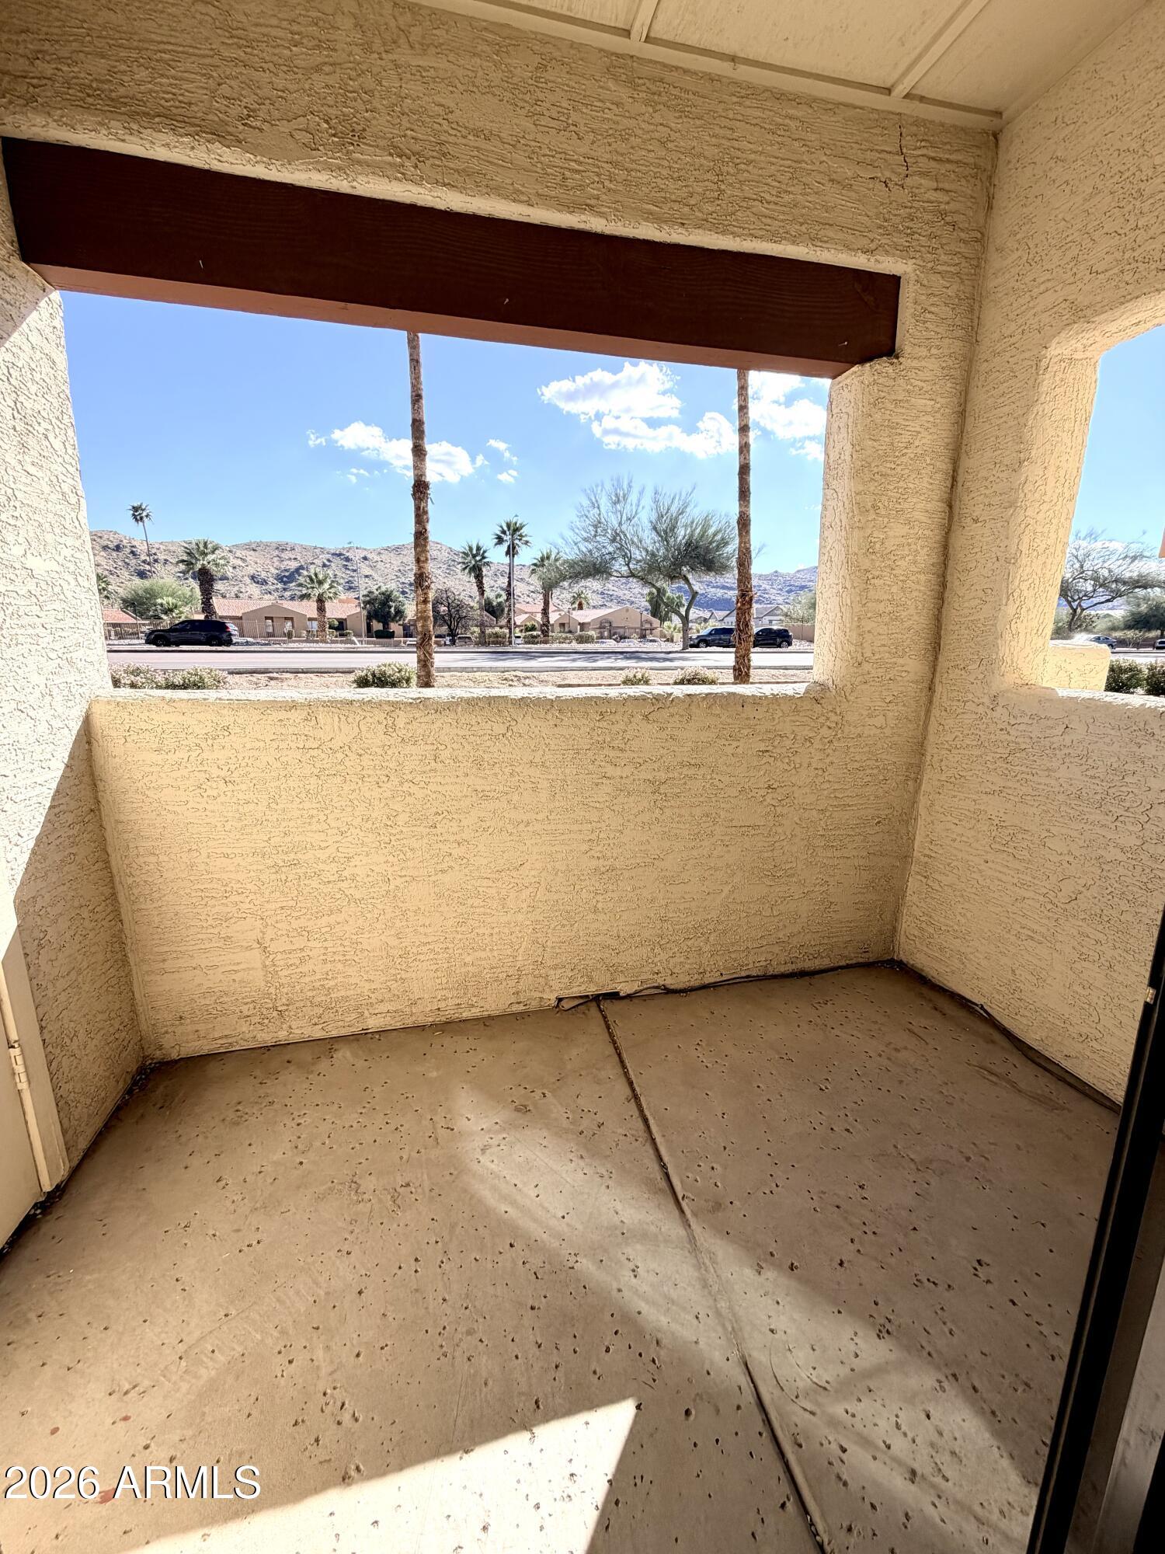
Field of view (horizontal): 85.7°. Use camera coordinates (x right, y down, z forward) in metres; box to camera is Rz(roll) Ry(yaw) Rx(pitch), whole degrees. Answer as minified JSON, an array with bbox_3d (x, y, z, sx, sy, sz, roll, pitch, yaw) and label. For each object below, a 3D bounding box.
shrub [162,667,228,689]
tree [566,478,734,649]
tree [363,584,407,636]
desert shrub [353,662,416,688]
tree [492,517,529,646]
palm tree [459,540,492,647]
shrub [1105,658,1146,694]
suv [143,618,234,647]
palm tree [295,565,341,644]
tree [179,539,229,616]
[{"bbox_3d":[-8.701,-2.199,14.045,1.350,0.489,1.250,-3,13,-12],"label":"shrub"},{"bbox_3d":[4.722,-13.990,41.803,11.000,10.725,10.000,-3,13,-12],"label":"tree"},{"bbox_3d":[-20.388,-16.886,64.382,4.300,5.536,4.300,-3,13,-12],"label":"tree"},{"bbox_3d":[-4.673,-2.378,14.735,1.480,0.586,1.350,-3,13,-12],"label":"desert shrub"},{"bbox_3d":[-5.905,-15.912,51.376,3.000,10.072,3.000,-3,13,-12],"label":"tree"},{"bbox_3d":[-8.648,-15.041,51.575,2.600,8.285,2.600,-3,13,-12],"label":"palm tree"},{"bbox_3d":[12.249,-2.275,14.119,0.880,0.729,0.880,-3,13,-12],"label":"shrub"},{"bbox_3d":[-25.378,-9.415,40.808,4.850,1.720,1.920,-3,13,-12],"label":"suv"},{"bbox_3d":[-22.357,-14.601,53.296,3.550,6.309,3.550,-3,13,-12],"label":"palm tree"},{"bbox_3d":[-28.894,-14.173,48.128,3.600,7.815,3.600,-3,13,-12],"label":"tree"}]

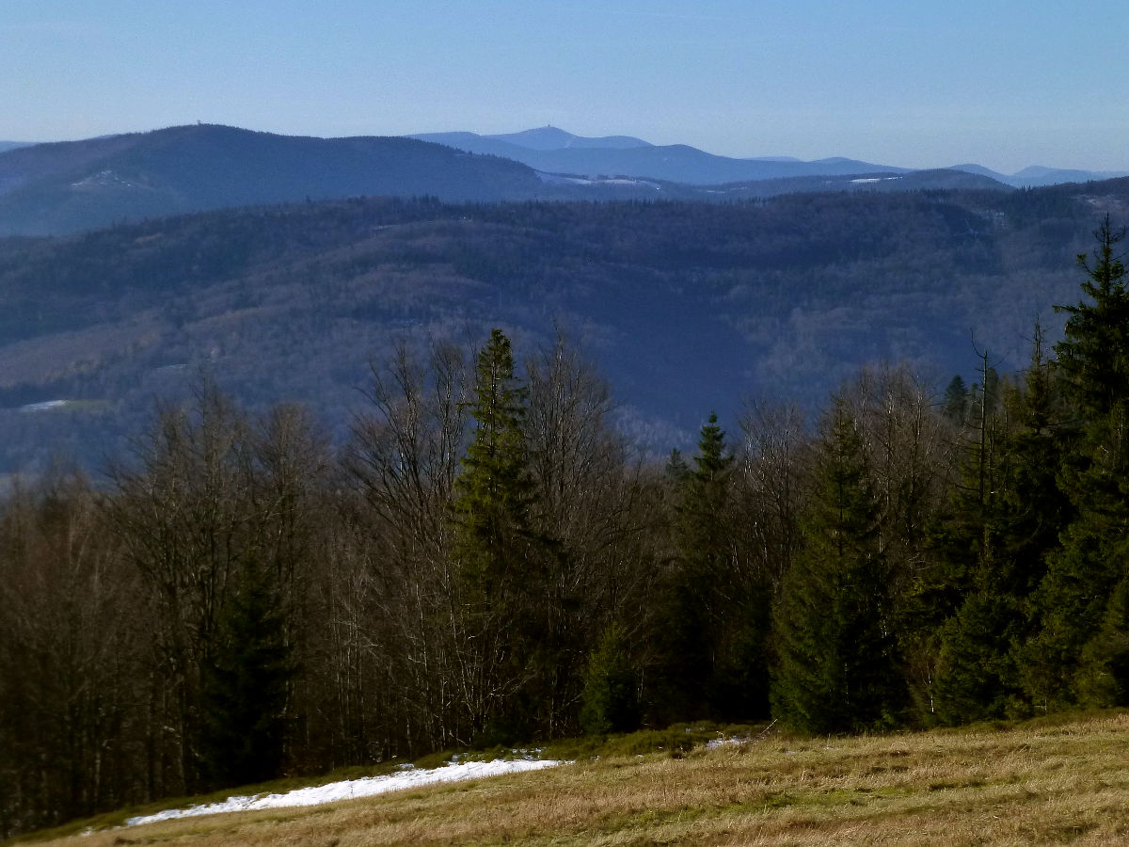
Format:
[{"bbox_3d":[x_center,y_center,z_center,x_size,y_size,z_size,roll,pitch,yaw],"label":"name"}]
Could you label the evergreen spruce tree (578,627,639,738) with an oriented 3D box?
[{"bbox_3d":[1.414,8.286,114.864,1.950,3.680,1.950,0,4,0],"label":"evergreen spruce tree"}]

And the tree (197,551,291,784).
[{"bbox_3d":[-10.277,8.040,114.716,2.980,7.710,2.980,0,4,0],"label":"tree"}]

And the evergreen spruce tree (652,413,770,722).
[{"bbox_3d":[5.004,4.957,121.606,4.070,10.680,3.660,0,4,0],"label":"evergreen spruce tree"}]

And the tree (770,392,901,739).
[{"bbox_3d":[8.657,4.593,112.604,4.190,10.730,4.190,0,4,0],"label":"tree"}]

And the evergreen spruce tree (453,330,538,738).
[{"bbox_3d":[-2.223,3.683,117.495,3.120,13.690,3.120,0,4,0],"label":"evergreen spruce tree"}]

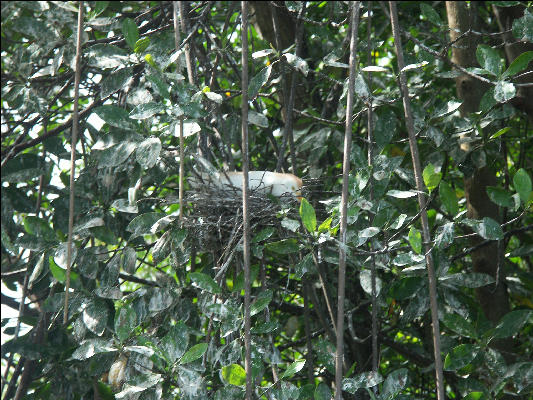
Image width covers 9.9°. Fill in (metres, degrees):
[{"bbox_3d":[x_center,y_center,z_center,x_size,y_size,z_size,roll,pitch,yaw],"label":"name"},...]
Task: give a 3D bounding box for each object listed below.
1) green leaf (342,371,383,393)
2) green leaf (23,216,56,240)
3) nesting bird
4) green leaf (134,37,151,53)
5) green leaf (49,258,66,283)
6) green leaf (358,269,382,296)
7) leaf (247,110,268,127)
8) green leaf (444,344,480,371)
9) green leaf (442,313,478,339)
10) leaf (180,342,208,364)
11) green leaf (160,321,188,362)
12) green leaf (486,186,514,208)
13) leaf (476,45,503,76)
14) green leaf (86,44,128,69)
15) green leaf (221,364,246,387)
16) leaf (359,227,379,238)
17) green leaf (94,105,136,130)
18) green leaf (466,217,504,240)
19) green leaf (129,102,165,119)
[{"bbox_3d":[0.313,0.594,10.000,0.135,0.055,0.022,-22,-27,-9],"label":"green leaf"},{"bbox_3d":[-0.754,0.095,10.200,0.134,0.067,0.022,34,-27,9],"label":"green leaf"},{"bbox_3d":[-0.065,-0.040,9.750,0.370,0.125,0.150,-1,-5,12],"label":"nesting bird"},{"bbox_3d":[-0.380,-0.477,9.400,0.061,0.034,0.020,-42,-20,0],"label":"green leaf"},{"bbox_3d":[-0.696,0.239,10.300,0.053,0.115,0.022,-32,-11,-26],"label":"green leaf"},{"bbox_3d":[0.331,0.263,9.750,0.062,0.092,0.025,-26,-9,-5],"label":"green leaf"},{"bbox_3d":[-0.035,-0.255,9.600,0.091,0.049,0.030,20,-30,0],"label":"leaf"},{"bbox_3d":[0.643,0.514,10.000,0.134,0.073,0.022,-33,-27,-9],"label":"green leaf"},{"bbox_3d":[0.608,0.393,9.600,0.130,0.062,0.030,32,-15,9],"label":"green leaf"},{"bbox_3d":[-0.226,0.481,9.600,0.100,0.048,0.025,-34,-14,-10],"label":"leaf"},{"bbox_3d":[-0.270,0.415,9.000,0.076,0.133,0.030,12,-15,0],"label":"green leaf"},{"bbox_3d":[0.779,-0.008,10.200,0.107,0.056,0.022,35,-27,-11],"label":"green leaf"},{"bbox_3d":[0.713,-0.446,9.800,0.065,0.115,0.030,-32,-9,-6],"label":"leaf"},{"bbox_3d":[-0.482,-0.435,9.300,0.131,0.073,0.030,5,-25,0],"label":"green leaf"},{"bbox_3d":[-0.098,0.527,9.200,0.081,0.066,0.025,8,-15,0],"label":"green leaf"},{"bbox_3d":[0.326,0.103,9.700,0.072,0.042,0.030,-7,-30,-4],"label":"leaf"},{"bbox_3d":[-0.458,-0.250,9.300,0.137,0.070,0.030,22,-25,0],"label":"green leaf"},{"bbox_3d":[0.723,0.097,10.100,0.137,0.066,0.022,26,-27,8],"label":"green leaf"},{"bbox_3d":[-0.360,-0.267,9.200,0.111,0.056,0.030,-14,-40,0],"label":"green leaf"}]

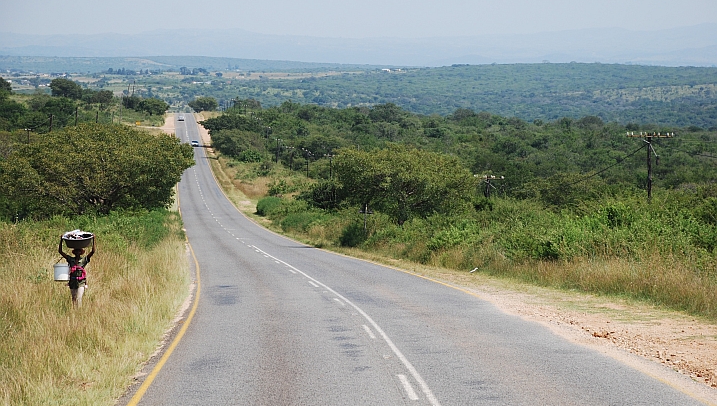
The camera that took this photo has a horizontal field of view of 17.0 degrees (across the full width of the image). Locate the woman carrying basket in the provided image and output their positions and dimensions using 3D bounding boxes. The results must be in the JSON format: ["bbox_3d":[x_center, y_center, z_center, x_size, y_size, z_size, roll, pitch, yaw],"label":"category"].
[{"bbox_3d":[-5.163,1.407,44.000,0.680,1.630,0.420,0,4,-5],"label":"woman carrying basket"}]

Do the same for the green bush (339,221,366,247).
[{"bbox_3d":[-0.323,1.687,129.000,1.500,1.420,1.500,0,4,0],"label":"green bush"}]

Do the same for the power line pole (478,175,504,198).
[{"bbox_3d":[9.162,0.819,168.000,2.050,5.500,0.300,0,4,-3],"label":"power line pole"}]

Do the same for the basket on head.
[{"bbox_3d":[-5.149,0.686,44.000,0.580,0.290,0.580,0,4,-5],"label":"basket on head"}]

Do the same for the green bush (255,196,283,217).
[{"bbox_3d":[-9.410,0.370,253.000,2.700,2.350,2.600,0,4,0],"label":"green bush"}]

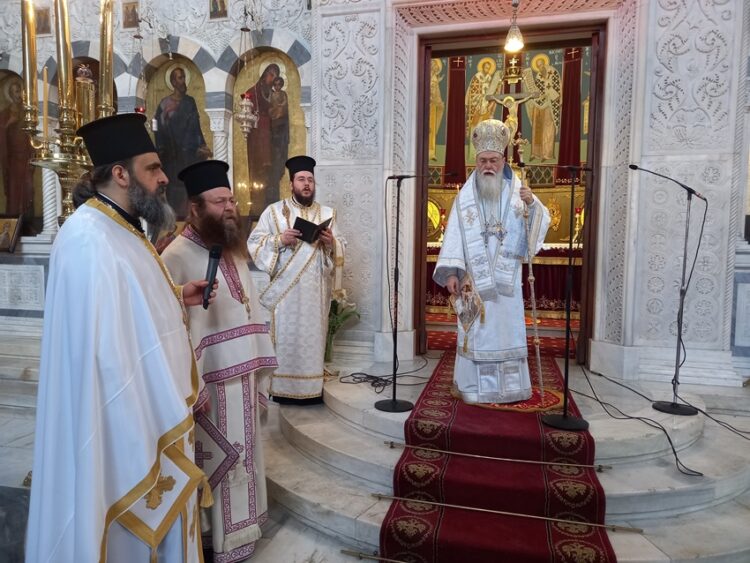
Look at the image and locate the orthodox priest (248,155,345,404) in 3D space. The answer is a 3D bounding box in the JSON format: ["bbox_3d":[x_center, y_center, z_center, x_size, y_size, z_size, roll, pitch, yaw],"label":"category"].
[{"bbox_3d":[-0.582,-0.024,4.019,0.720,1.801,0.540,-1,5,-16],"label":"orthodox priest"}]

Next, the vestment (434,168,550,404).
[{"bbox_3d":[0.811,0.000,3.737,0.800,1.531,0.560,2,5,13],"label":"vestment"}]

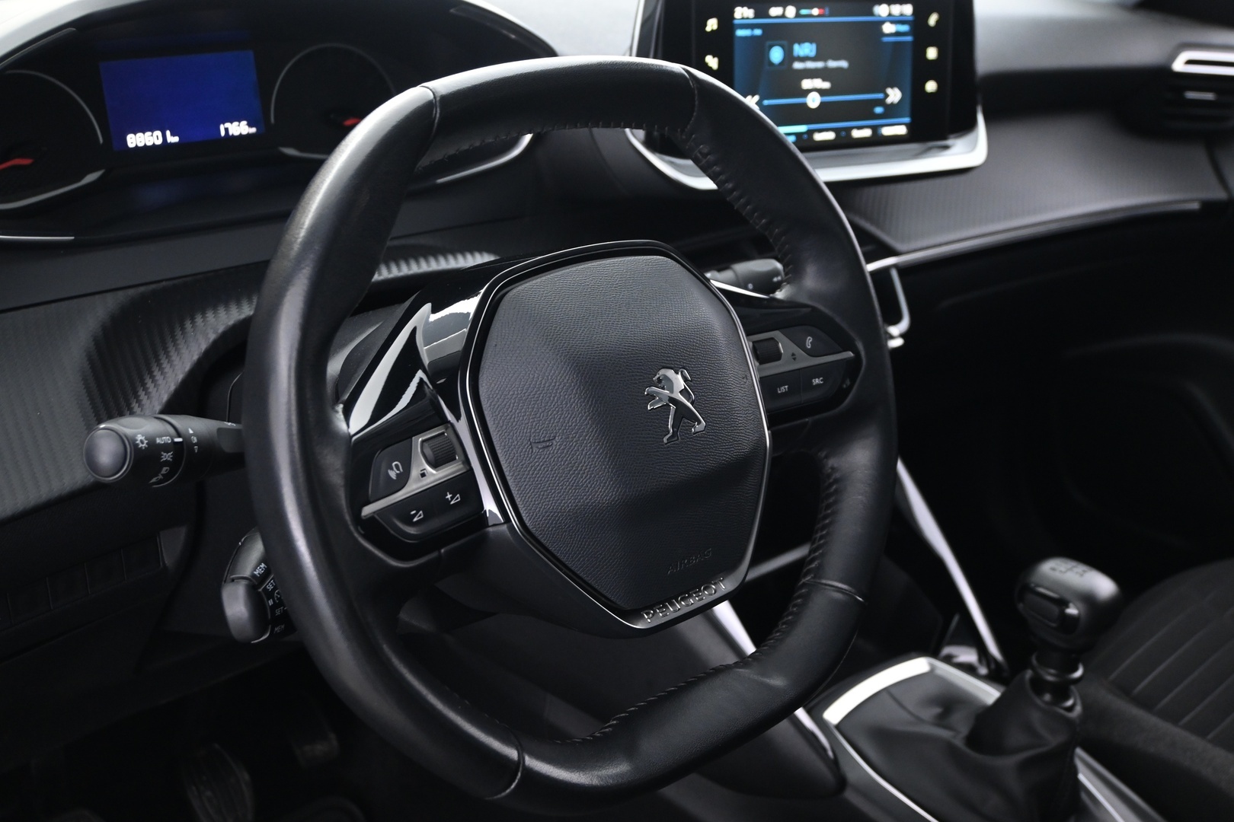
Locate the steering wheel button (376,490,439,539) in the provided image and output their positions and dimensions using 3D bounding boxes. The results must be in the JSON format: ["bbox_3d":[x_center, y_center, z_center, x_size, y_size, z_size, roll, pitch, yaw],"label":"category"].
[{"bbox_3d":[-0.085,0.045,0.560,0.008,0.019,0.030,-18,1,43],"label":"steering wheel button"}]

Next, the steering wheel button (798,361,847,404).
[{"bbox_3d":[0.105,-0.015,0.705,0.029,0.019,0.008,-16,-1,-25],"label":"steering wheel button"}]

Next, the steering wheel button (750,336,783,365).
[{"bbox_3d":[0.075,-0.030,0.692,0.015,0.013,0.008,-16,-1,-25],"label":"steering wheel button"}]

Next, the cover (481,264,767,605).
[{"bbox_3d":[0.014,0.009,0.623,0.150,0.158,0.045,-17,7,-36],"label":"cover"}]

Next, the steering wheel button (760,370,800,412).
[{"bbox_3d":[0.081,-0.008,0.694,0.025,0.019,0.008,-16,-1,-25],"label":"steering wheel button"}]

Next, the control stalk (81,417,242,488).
[{"bbox_3d":[-0.173,0.015,0.627,0.031,0.031,0.125,-13,-6,41],"label":"control stalk"}]

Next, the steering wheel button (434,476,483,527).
[{"bbox_3d":[-0.068,0.038,0.580,0.008,0.019,0.026,-18,1,43],"label":"steering wheel button"}]

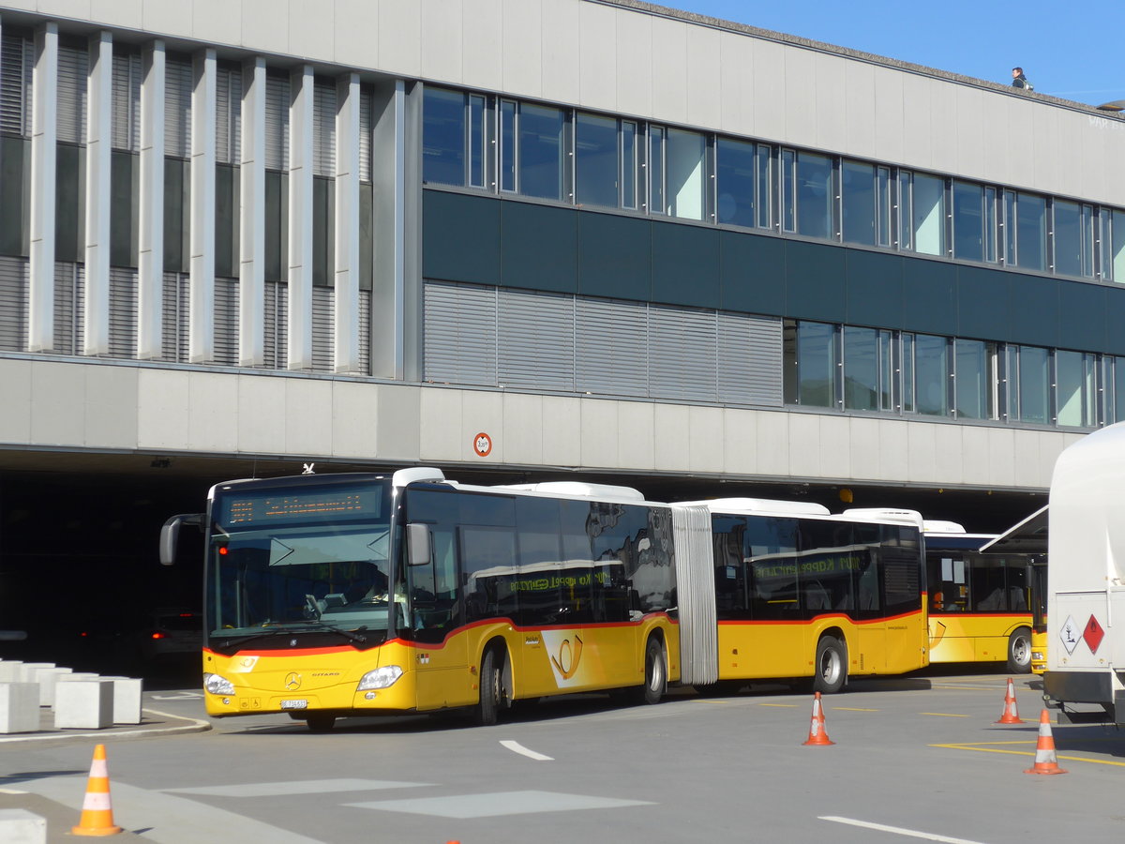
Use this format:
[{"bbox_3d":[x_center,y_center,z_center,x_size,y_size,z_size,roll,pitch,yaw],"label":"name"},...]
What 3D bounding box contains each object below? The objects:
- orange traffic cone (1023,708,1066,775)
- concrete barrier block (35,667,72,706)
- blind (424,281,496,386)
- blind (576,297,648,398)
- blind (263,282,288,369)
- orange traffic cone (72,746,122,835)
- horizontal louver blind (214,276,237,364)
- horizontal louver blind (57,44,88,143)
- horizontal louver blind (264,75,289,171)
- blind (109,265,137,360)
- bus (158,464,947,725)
[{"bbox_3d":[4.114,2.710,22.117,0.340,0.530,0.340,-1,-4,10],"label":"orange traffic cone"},{"bbox_3d":[-6.632,3.448,33.856,0.490,0.490,0.490,1,-4,-11],"label":"concrete barrier block"},{"bbox_3d":[-1.748,-1.480,44.792,0.080,1.682,1.687,-4,-5,44],"label":"blind"},{"bbox_3d":[0.896,-1.325,46.825,1.825,1.687,0.100,4,-5,-44],"label":"blind"},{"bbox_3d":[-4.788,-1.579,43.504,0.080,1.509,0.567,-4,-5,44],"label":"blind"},{"bbox_3d":[-2.818,2.221,15.767,0.290,0.530,0.290,1,-4,-10],"label":"orange traffic cone"},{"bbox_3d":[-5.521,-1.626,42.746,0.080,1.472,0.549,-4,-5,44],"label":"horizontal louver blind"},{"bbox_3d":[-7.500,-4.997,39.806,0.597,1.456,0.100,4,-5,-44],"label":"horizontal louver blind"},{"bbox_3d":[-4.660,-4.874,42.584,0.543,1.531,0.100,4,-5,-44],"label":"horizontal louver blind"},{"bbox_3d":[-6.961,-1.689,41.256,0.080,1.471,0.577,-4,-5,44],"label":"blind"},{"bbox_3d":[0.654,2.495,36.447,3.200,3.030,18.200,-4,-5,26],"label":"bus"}]

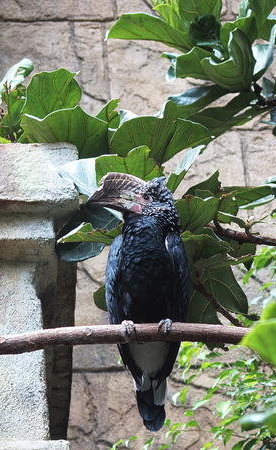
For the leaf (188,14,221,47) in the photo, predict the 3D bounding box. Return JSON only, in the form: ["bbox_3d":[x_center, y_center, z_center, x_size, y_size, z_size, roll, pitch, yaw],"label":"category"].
[{"bbox_3d":[0.158,-0.462,5.100,0.081,0.076,0.080,0,-7,0],"label":"leaf"}]

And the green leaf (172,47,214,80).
[{"bbox_3d":[0.127,-0.376,5.000,0.098,0.068,0.070,0,-10,0],"label":"green leaf"}]

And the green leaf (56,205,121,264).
[{"bbox_3d":[-0.117,0.020,4.980,0.148,0.117,0.110,0,-10,0],"label":"green leaf"}]

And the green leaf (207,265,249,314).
[{"bbox_3d":[0.206,0.150,5.000,0.084,0.131,0.080,-35,-6,-4],"label":"green leaf"}]

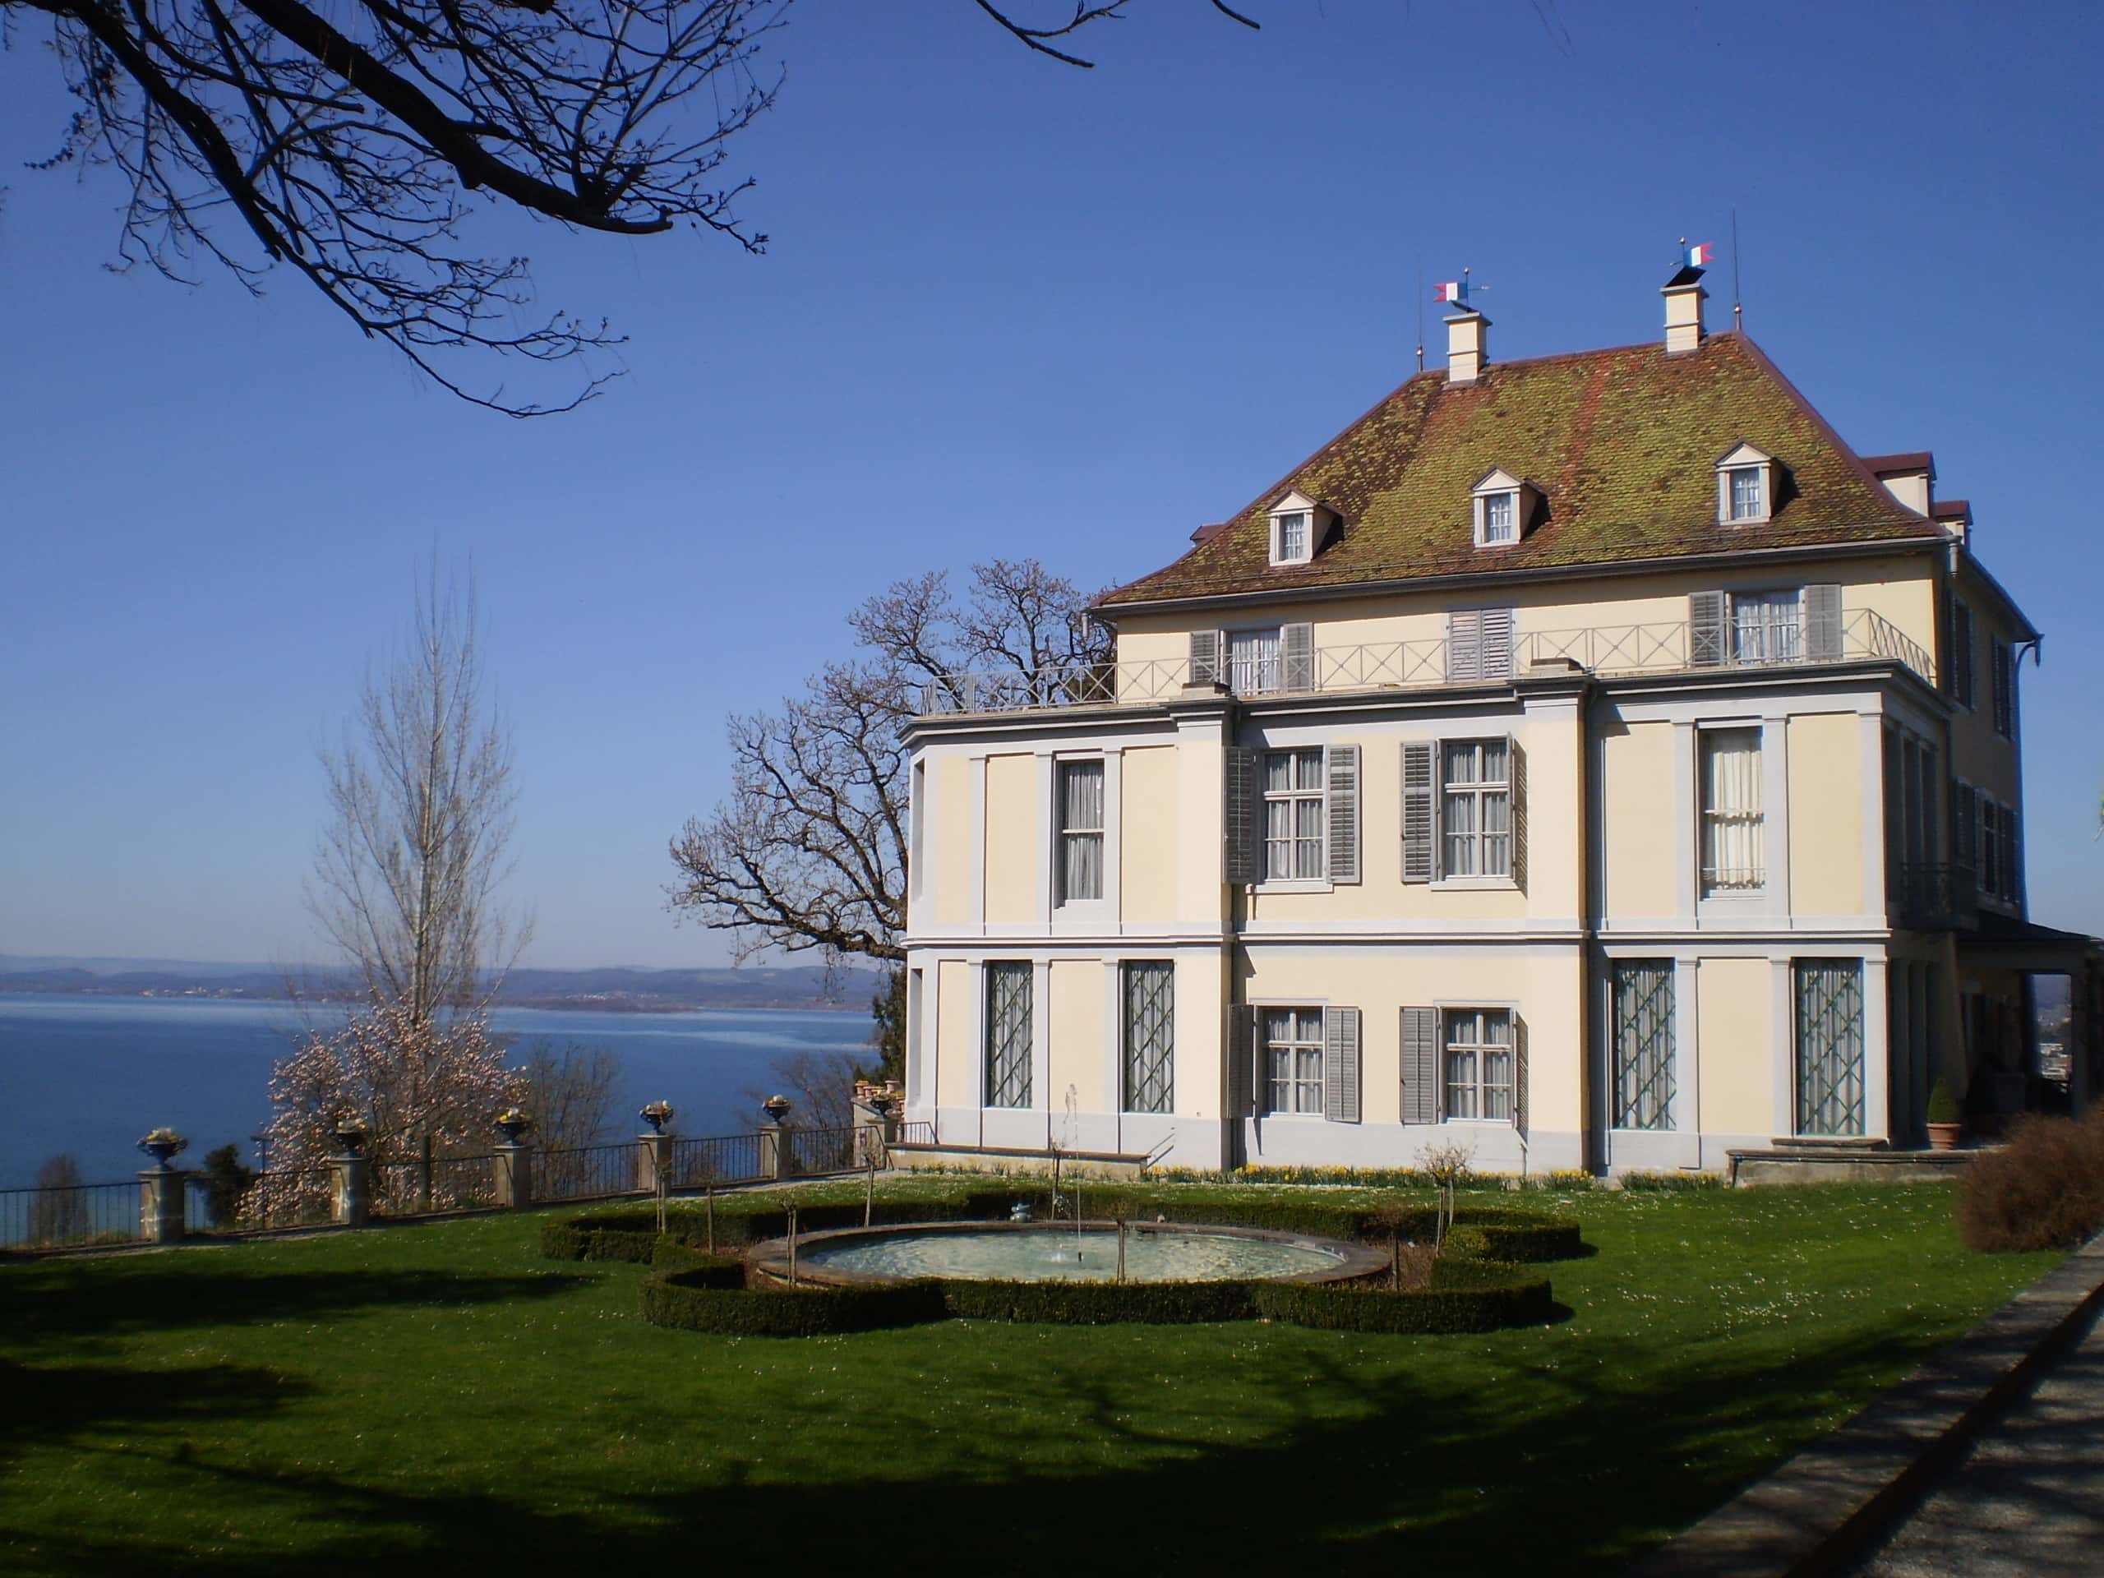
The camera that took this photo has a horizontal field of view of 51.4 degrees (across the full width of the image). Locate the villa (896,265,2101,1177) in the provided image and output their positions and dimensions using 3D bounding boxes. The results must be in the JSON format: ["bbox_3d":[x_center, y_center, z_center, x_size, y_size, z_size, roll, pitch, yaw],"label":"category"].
[{"bbox_3d":[10.510,-2.320,47.906,21.390,19.527,20.596,-2,-6,30],"label":"villa"}]

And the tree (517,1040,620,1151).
[{"bbox_3d":[-9.989,7.116,45.000,2.600,4.000,2.500,0,-5,0],"label":"tree"}]

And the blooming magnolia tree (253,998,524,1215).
[{"bbox_3d":[-10.885,5.233,36.000,4.400,3.700,4.200,0,-5,0],"label":"blooming magnolia tree"}]

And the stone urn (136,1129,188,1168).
[{"bbox_3d":[-12.000,4.842,29.500,0.580,0.540,0.620,-2,-6,30],"label":"stone urn"}]

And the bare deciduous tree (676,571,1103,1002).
[{"bbox_3d":[-2.890,1.520,57.000,13.800,15.200,13.000,0,-5,0],"label":"bare deciduous tree"}]

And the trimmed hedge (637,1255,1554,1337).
[{"bbox_3d":[0.410,5.166,22.300,9.100,0.430,3.100,0,-5,0],"label":"trimmed hedge"}]

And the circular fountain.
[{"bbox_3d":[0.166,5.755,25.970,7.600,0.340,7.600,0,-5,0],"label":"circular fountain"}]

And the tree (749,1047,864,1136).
[{"bbox_3d":[-5.873,8.381,53.000,3.300,4.400,3.200,0,-5,0],"label":"tree"}]

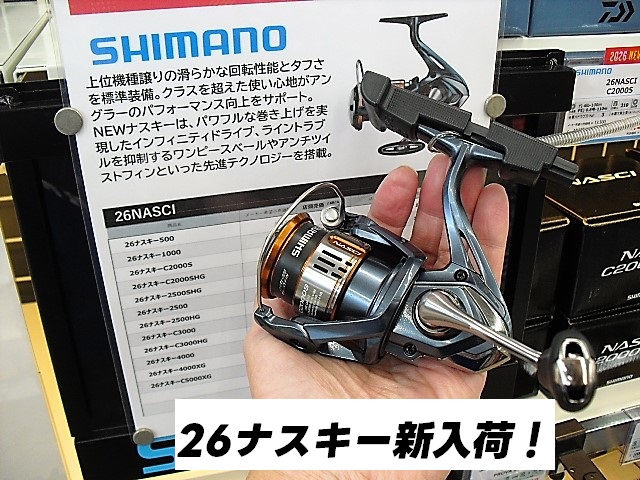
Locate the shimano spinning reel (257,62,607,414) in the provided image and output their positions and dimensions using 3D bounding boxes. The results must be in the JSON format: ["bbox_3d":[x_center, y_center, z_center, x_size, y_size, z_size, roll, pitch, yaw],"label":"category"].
[{"bbox_3d":[0.047,0.004,0.272,0.135,0.125,0.097,23,-2,13],"label":"shimano spinning reel"}]

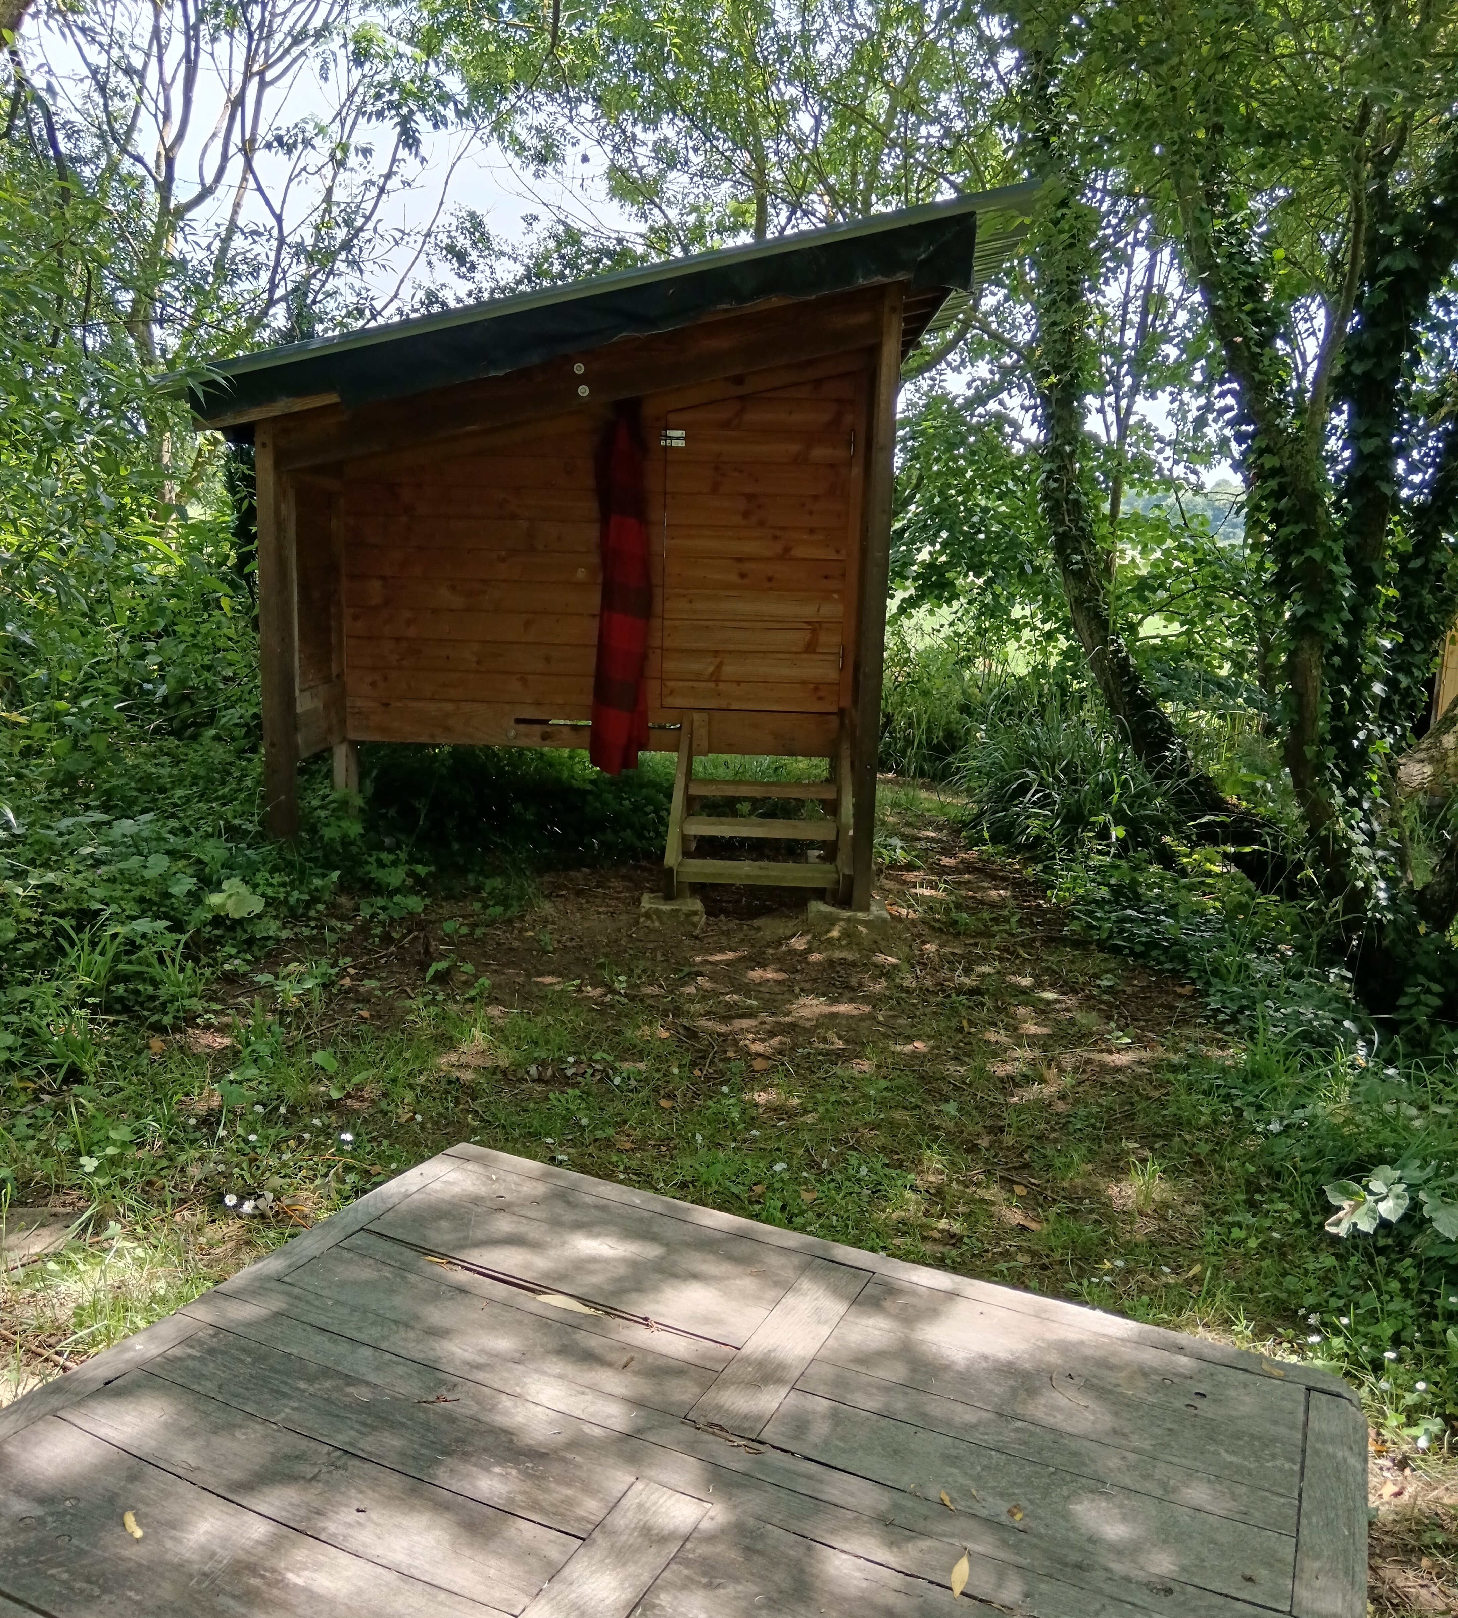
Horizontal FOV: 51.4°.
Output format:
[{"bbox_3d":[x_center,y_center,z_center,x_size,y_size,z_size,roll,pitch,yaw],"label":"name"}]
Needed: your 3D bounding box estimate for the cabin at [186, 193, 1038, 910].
[{"bbox_3d":[-0.463,-1.274,7.647,3.341,2.887,3.350,2,10,2],"label":"cabin"}]

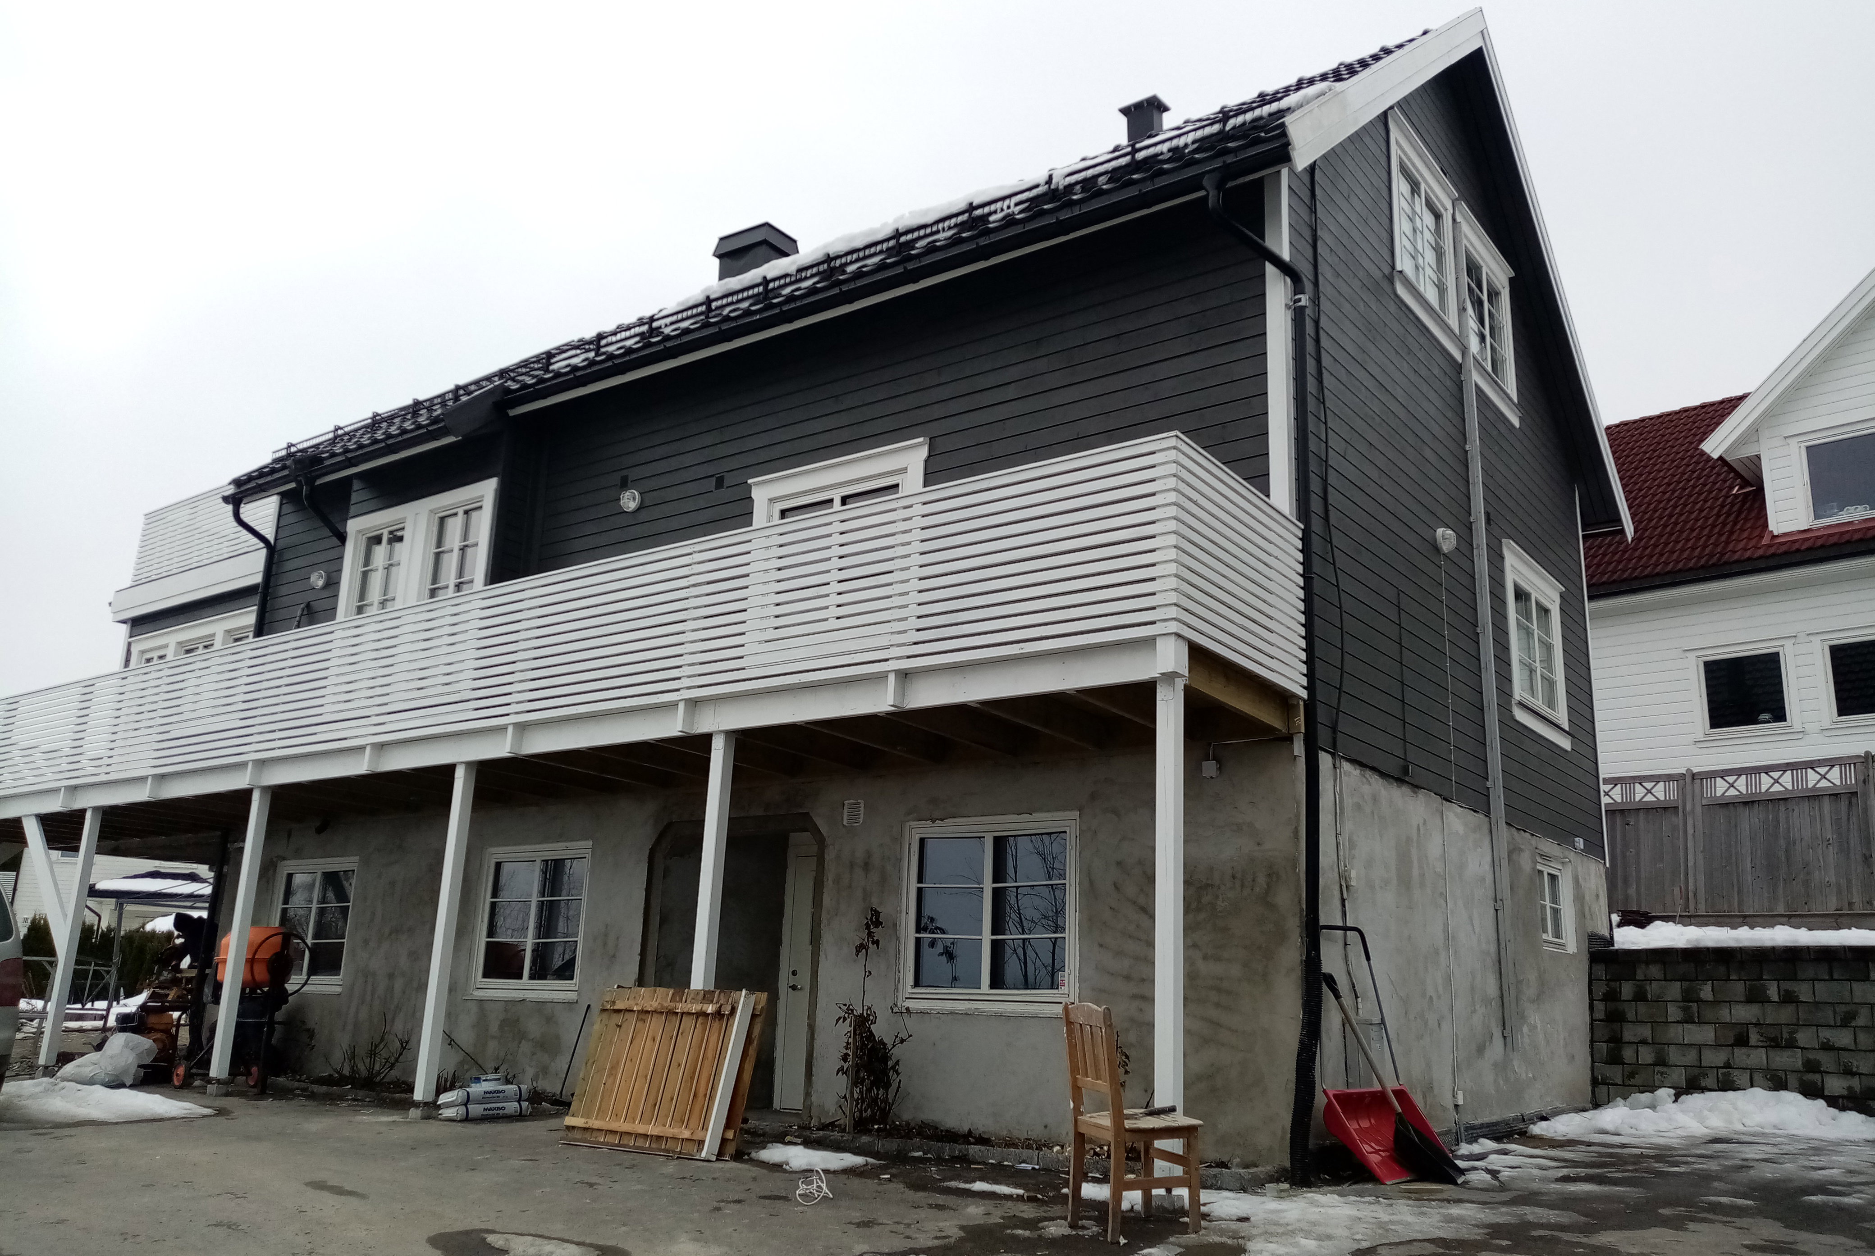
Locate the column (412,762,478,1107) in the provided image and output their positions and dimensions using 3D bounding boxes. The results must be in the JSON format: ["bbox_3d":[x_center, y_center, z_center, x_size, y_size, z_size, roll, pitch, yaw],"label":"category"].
[{"bbox_3d":[-3.755,2.289,10.739,0.110,2.517,0.110,-9,-19,35],"label":"column"}]

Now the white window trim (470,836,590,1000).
[{"bbox_3d":[-3.548,2.552,12.232,1.513,1.334,0.085,-9,-18,36],"label":"white window trim"}]

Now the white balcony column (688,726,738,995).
[{"bbox_3d":[-1.466,1.915,9.045,0.110,2.506,0.110,-9,-19,35],"label":"white balcony column"}]

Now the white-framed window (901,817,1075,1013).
[{"bbox_3d":[0.346,1.949,9.686,1.443,1.277,0.120,-9,-19,35],"label":"white-framed window"}]

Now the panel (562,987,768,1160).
[{"bbox_3d":[-1.641,2.663,8.534,1.278,0.922,0.080,-7,-31,29],"label":"panel"}]

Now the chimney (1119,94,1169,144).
[{"bbox_3d":[2.152,-5.185,14.631,0.430,0.430,0.360,-9,-19,35],"label":"chimney"}]

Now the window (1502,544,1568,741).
[{"bbox_3d":[5.579,0.202,13.045,0.100,1.600,1.780,-9,-19,37],"label":"window"}]

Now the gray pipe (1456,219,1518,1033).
[{"bbox_3d":[4.451,-0.252,11.485,0.095,7.052,0.100,-9,-18,36],"label":"gray pipe"}]

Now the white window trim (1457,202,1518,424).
[{"bbox_3d":[5.074,-2.830,12.924,0.085,1.633,1.573,-9,-18,36],"label":"white window trim"}]

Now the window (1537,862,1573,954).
[{"bbox_3d":[5.479,2.471,12.550,0.140,0.739,1.000,-9,-19,37],"label":"window"}]

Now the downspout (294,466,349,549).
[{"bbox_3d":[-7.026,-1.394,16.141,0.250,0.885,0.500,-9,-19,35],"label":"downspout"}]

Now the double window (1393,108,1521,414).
[{"bbox_3d":[4.574,-3.013,12.285,0.091,1.633,3.297,-9,-18,36],"label":"double window"}]

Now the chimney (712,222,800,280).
[{"bbox_3d":[-2.342,-4.550,18.080,0.961,0.870,0.600,-9,-18,36],"label":"chimney"}]

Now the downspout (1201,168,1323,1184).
[{"bbox_3d":[1.905,0.106,8.183,0.369,5.856,0.823,-9,-18,36],"label":"downspout"}]

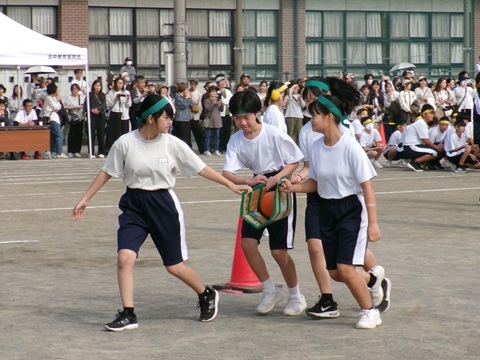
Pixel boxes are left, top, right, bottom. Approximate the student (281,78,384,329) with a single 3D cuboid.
[{"bbox_3d":[0.572,0.192,12.180,0.600,1.450,0.500,-3,4,-45],"label":"student"}]

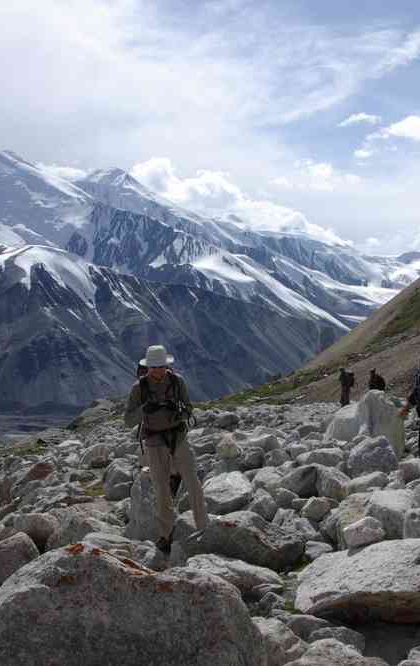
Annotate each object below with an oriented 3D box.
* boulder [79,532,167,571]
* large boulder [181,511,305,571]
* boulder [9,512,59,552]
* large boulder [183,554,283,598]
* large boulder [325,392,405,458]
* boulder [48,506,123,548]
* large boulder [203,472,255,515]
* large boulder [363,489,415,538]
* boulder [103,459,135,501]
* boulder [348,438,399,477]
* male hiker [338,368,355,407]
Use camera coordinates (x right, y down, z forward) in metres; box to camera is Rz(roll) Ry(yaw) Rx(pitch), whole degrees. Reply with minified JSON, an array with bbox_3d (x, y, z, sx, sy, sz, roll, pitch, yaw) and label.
[{"bbox_3d":[-0.745,1.898,7.900,0.760,0.380,0.600,0,-1,0],"label":"boulder"},{"bbox_3d":[0.294,1.886,8.300,1.120,0.550,0.800,0,-1,0],"label":"large boulder"},{"bbox_3d":[-1.662,1.930,8.800,0.460,0.397,0.391,0,-1,0],"label":"boulder"},{"bbox_3d":[0.168,1.907,7.200,0.812,0.286,0.528,0,-1,0],"label":"large boulder"},{"bbox_3d":[2.501,1.511,14.800,1.252,1.160,0.939,0,-1,0],"label":"large boulder"},{"bbox_3d":[-1.225,1.929,9.100,0.760,0.450,0.620,0,-1,0],"label":"boulder"},{"bbox_3d":[0.222,1.912,11.000,0.630,0.530,0.620,0,-1,0],"label":"large boulder"},{"bbox_3d":[1.777,1.797,9.100,0.529,0.490,0.476,0,-1,0],"label":"large boulder"},{"bbox_3d":[-1.161,1.900,11.900,0.460,0.540,0.500,0,-1,0],"label":"boulder"},{"bbox_3d":[2.289,1.741,12.900,0.692,0.560,0.554,0,-1,0],"label":"boulder"},{"bbox_3d":[6.294,2.495,42.000,0.620,1.750,0.550,0,-1,16],"label":"male hiker"}]

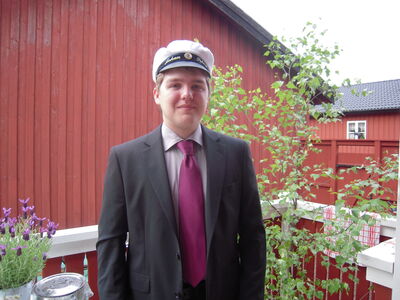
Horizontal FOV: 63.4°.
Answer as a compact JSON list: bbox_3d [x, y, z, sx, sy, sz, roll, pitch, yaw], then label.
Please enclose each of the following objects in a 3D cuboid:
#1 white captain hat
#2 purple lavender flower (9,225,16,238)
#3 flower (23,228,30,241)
[{"bbox_3d":[-0.055,-0.293,1.120,0.213,0.125,0.260,1,-12,-10],"label":"white captain hat"},{"bbox_3d":[-0.678,0.295,1.170,0.027,0.048,0.027,0,1,-24],"label":"purple lavender flower"},{"bbox_3d":[-0.617,0.300,1.150,0.027,0.043,0.027,0,1,-24],"label":"flower"}]

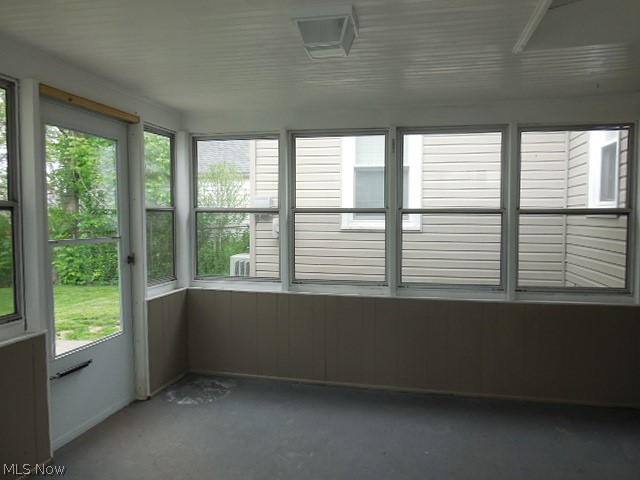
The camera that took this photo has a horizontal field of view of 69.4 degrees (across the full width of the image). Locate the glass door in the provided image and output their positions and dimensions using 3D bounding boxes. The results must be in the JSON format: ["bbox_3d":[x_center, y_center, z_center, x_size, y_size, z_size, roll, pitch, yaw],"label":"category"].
[{"bbox_3d":[-1.488,0.198,2.998,0.050,2.034,0.793,1,3,14],"label":"glass door"}]

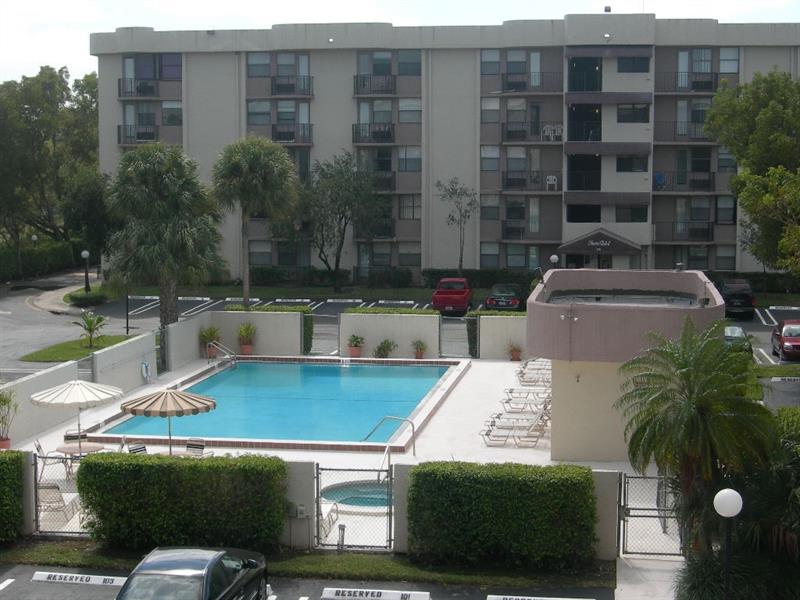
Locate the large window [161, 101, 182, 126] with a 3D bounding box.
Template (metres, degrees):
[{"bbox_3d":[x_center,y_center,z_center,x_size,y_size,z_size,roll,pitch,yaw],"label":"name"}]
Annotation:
[{"bbox_3d":[-13.167,-10.766,81.556,1.262,1.450,0.150,1,6,9],"label":"large window"}]

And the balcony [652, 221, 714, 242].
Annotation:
[{"bbox_3d":[15.552,-3.717,77.445,3.233,1.253,1.379,1,6,9],"label":"balcony"}]

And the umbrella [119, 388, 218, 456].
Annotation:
[{"bbox_3d":[-5.119,3.096,31.289,2.100,2.248,2.100,1,5,8],"label":"umbrella"}]

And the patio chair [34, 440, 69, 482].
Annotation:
[{"bbox_3d":[-8.022,3.671,32.453,0.690,0.916,0.571,-2,6,-17],"label":"patio chair"}]

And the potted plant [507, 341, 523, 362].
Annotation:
[{"bbox_3d":[4.234,1.877,52.092,0.600,0.767,0.600,1,5,8],"label":"potted plant"}]

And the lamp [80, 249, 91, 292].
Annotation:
[{"bbox_3d":[-16.823,-1.515,75.659,0.433,2.288,0.433,1,6,9],"label":"lamp"}]

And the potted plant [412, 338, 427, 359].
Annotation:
[{"bbox_3d":[0.712,1.761,51.548,0.518,0.713,0.518,1,7,9],"label":"potted plant"}]

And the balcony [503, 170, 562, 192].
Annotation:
[{"bbox_3d":[7.384,-6.580,78.150,3.300,1.150,1.500,1,5,10],"label":"balcony"}]

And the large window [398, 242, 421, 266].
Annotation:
[{"bbox_3d":[0.597,-2.609,80.689,1.301,1.375,0.148,1,6,9],"label":"large window"}]

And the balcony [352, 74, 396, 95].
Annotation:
[{"bbox_3d":[-1.312,-11.979,79.025,2.459,1.184,1.200,1,6,9],"label":"balcony"}]

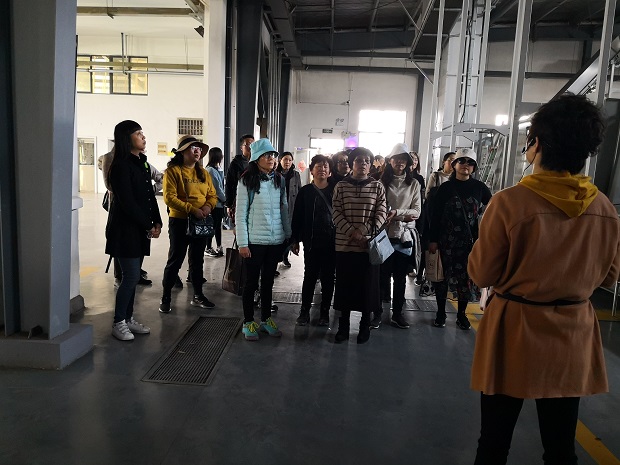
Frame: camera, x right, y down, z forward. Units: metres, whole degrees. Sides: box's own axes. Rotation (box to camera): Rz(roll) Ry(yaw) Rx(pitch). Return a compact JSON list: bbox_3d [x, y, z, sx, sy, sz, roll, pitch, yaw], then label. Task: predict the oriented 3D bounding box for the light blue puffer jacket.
[{"bbox_3d":[-0.390,-0.180,4.060,0.500,0.610,0.290,-1,8,-22],"label":"light blue puffer jacket"}]

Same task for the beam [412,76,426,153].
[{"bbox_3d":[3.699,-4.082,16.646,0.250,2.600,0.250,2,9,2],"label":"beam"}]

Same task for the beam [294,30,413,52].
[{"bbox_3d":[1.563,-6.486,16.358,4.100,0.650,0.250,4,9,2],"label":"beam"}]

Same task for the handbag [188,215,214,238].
[{"bbox_3d":[-1.003,-0.055,4.450,0.220,0.190,0.110,-4,11,-33],"label":"handbag"}]

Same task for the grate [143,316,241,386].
[{"bbox_3d":[-0.844,0.903,3.799,0.425,0.040,1.380,3,7,2],"label":"grate"}]

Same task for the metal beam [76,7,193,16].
[{"bbox_3d":[-5.090,-6.409,14.024,3.500,0.220,0.220,3,7,2],"label":"metal beam"}]

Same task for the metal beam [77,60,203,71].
[{"bbox_3d":[-5.674,-5.549,16.068,4.300,0.170,0.170,2,9,2],"label":"metal beam"}]

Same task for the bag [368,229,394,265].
[{"bbox_3d":[0.568,0.112,3.850,0.090,0.210,0.220,-6,15,40],"label":"bag"}]

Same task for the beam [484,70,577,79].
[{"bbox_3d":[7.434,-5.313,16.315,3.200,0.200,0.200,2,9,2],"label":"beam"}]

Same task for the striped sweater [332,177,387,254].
[{"bbox_3d":[0.416,-0.148,3.980,0.470,0.640,0.300,3,7,4],"label":"striped sweater"}]

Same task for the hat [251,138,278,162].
[{"bbox_3d":[-0.383,-0.672,3.987,0.250,0.170,0.270,-4,-8,-39],"label":"hat"}]

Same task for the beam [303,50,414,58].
[{"bbox_3d":[1.732,-6.358,17.274,4.200,0.240,0.240,3,7,2],"label":"beam"}]

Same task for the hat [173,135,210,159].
[{"bbox_3d":[-1.112,-0.791,4.500,0.330,0.170,0.310,-16,-6,44],"label":"hat"}]

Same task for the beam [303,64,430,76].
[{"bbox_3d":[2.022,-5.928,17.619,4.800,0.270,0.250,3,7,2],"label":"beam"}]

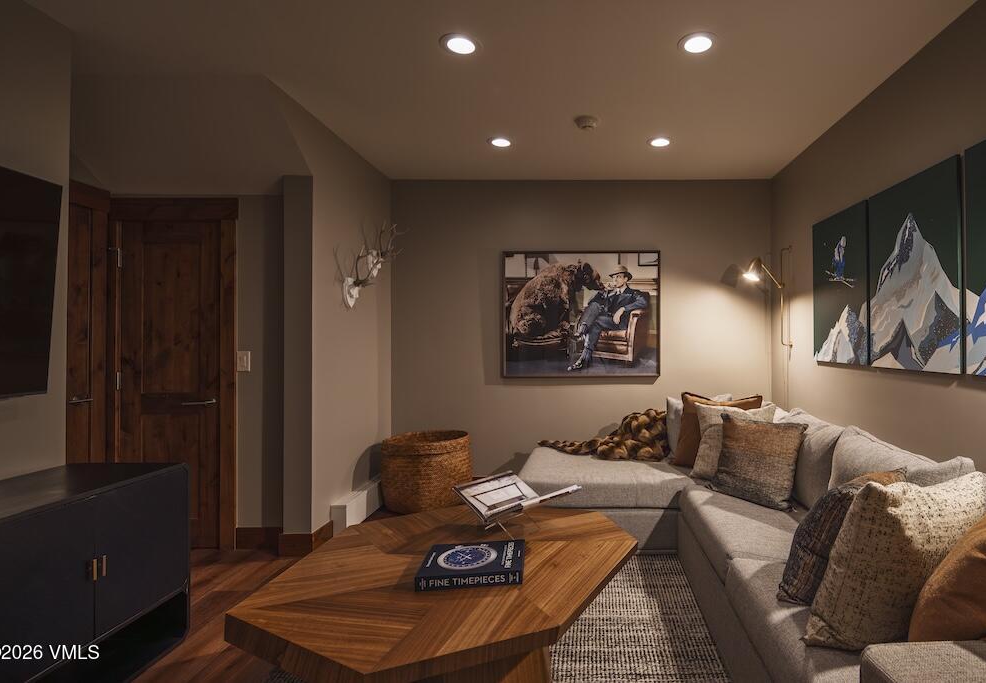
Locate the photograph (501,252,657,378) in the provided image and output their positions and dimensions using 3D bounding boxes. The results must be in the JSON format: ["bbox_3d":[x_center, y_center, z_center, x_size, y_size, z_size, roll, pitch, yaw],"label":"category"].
[{"bbox_3d":[0.747,-0.228,4.083,1.326,1.072,0.045,0,0,0],"label":"photograph"}]

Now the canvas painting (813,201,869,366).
[{"bbox_3d":[2.142,-0.327,2.994,0.030,0.932,0.613,0,0,11],"label":"canvas painting"}]

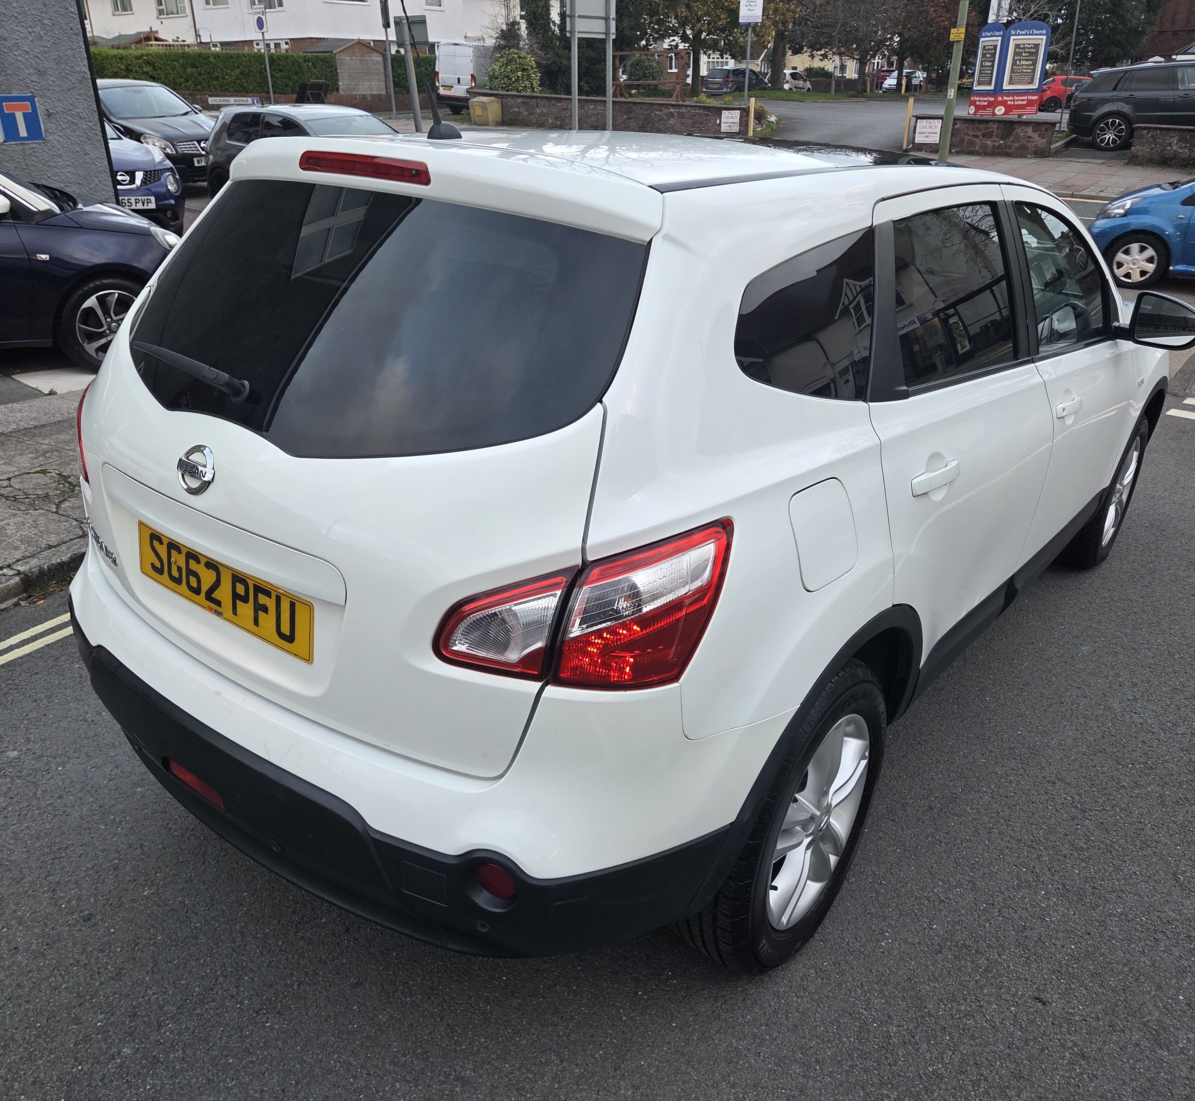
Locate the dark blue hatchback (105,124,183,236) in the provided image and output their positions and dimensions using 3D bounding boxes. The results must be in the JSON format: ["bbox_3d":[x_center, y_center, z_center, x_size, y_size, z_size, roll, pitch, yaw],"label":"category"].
[{"bbox_3d":[-6.416,-4.413,11.246,4.135,1.565,1.770,20,31,37],"label":"dark blue hatchback"}]

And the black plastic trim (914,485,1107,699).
[{"bbox_3d":[1.314,0.077,3.034,0.100,0.205,1.900,19,28,33],"label":"black plastic trim"}]

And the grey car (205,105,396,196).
[{"bbox_3d":[-3.770,-5.599,13.954,4.150,1.460,1.770,19,31,36],"label":"grey car"}]

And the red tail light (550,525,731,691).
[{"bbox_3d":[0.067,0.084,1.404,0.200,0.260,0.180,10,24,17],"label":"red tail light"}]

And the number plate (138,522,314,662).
[{"bbox_3d":[-0.661,0.065,1.708,0.520,0.113,0.014,19,22,33],"label":"number plate"}]

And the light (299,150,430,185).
[{"bbox_3d":[-0.408,-0.673,1.712,0.352,0.040,0.036,19,28,33],"label":"light"}]

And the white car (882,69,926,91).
[{"bbox_3d":[23.359,-35.673,74.191,4.200,1.530,1.750,-22,32,-39],"label":"white car"}]

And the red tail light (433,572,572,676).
[{"bbox_3d":[-0.125,0.097,1.432,0.225,0.200,0.090,13,25,23],"label":"red tail light"}]

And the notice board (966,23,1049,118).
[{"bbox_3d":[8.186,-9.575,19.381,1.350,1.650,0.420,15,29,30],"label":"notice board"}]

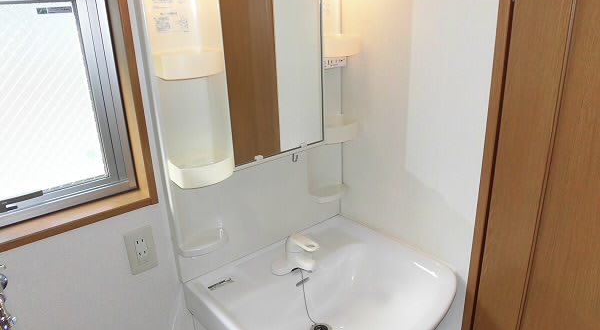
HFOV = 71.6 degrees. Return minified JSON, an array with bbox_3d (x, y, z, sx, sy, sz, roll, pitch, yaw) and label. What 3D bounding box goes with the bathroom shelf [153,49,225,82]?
[{"bbox_3d":[-0.243,-0.226,0.928,0.138,0.052,0.115,-18,25,-38],"label":"bathroom shelf"}]

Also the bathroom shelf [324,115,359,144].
[{"bbox_3d":[0.115,-0.108,1.295,0.141,0.050,0.111,-18,25,-38],"label":"bathroom shelf"}]

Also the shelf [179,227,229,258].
[{"bbox_3d":[-0.254,0.210,1.120,0.140,0.022,0.072,-18,25,-38],"label":"shelf"}]

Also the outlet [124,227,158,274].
[{"bbox_3d":[-0.404,0.221,1.065,0.070,0.117,0.010,-18,25,-38],"label":"outlet"}]

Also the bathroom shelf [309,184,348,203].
[{"bbox_3d":[0.096,0.098,1.400,0.141,0.025,0.069,-18,25,-38],"label":"bathroom shelf"}]

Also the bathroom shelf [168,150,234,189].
[{"bbox_3d":[-0.235,0.007,1.012,0.138,0.052,0.111,-18,25,-38],"label":"bathroom shelf"}]

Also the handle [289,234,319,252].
[{"bbox_3d":[0.009,0.230,1.181,0.042,0.048,0.104,-18,25,-38],"label":"handle"}]

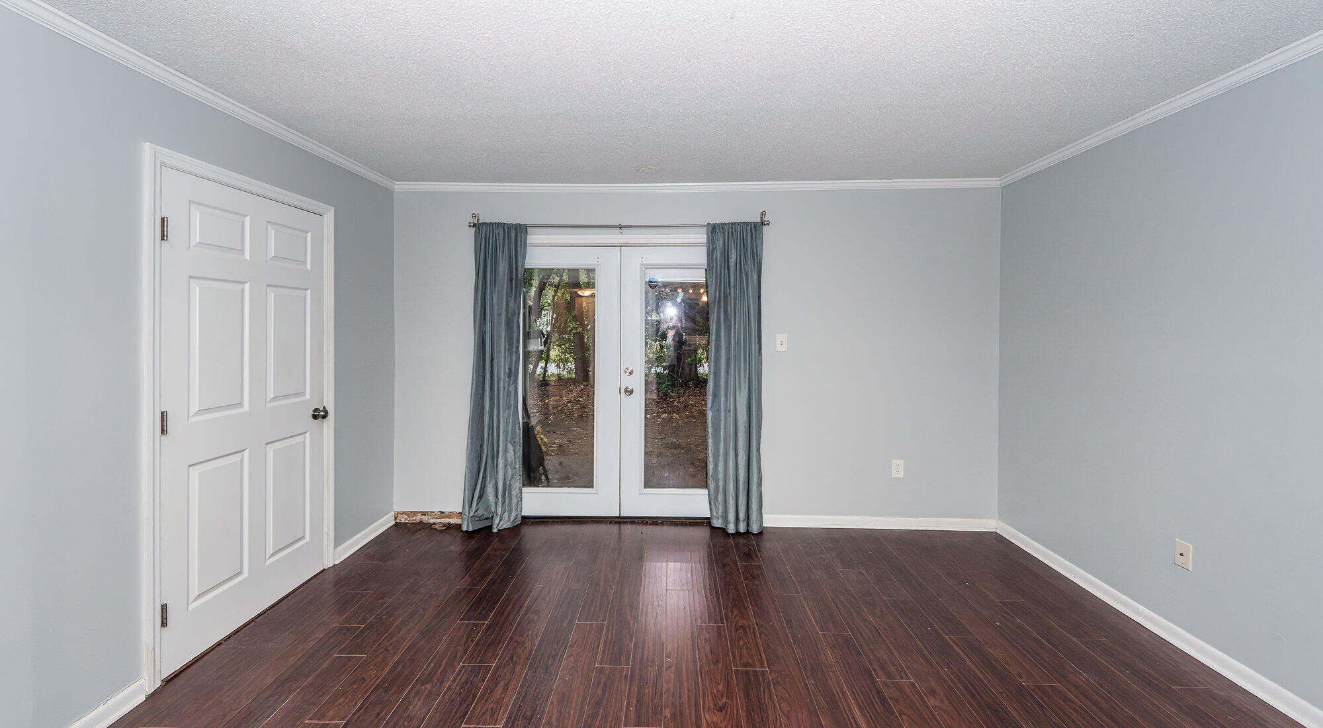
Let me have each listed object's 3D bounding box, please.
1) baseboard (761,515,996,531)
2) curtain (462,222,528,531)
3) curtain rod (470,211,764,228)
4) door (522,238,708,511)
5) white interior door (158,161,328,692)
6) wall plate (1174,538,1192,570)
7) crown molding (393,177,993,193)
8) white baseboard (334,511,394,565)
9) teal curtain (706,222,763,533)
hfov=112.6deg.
[{"bbox_3d":[1.516,1.130,3.094,1.670,0.085,0.018,0,3,2],"label":"baseboard"},{"bbox_3d":[-1.163,0.076,3.079,0.460,2.157,0.130,0,3,2],"label":"curtain"},{"bbox_3d":[-0.304,-1.022,3.096,2.127,0.100,0.100,0,3,2],"label":"curtain rod"},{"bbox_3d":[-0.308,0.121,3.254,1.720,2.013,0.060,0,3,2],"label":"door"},{"bbox_3d":[-1.976,0.204,2.150,0.055,2.035,0.810,0,3,2],"label":"white interior door"},{"bbox_3d":[2.313,0.844,1.957,0.010,0.115,0.071,0,3,2],"label":"wall plate"},{"bbox_3d":[0.210,-1.258,3.113,4.289,0.062,0.045,0,3,2],"label":"crown molding"},{"bbox_3d":[-1.937,1.139,2.918,0.018,0.085,0.575,0,3,2],"label":"white baseboard"},{"bbox_3d":[0.501,0.085,3.030,0.399,2.137,0.130,0,3,2],"label":"teal curtain"}]

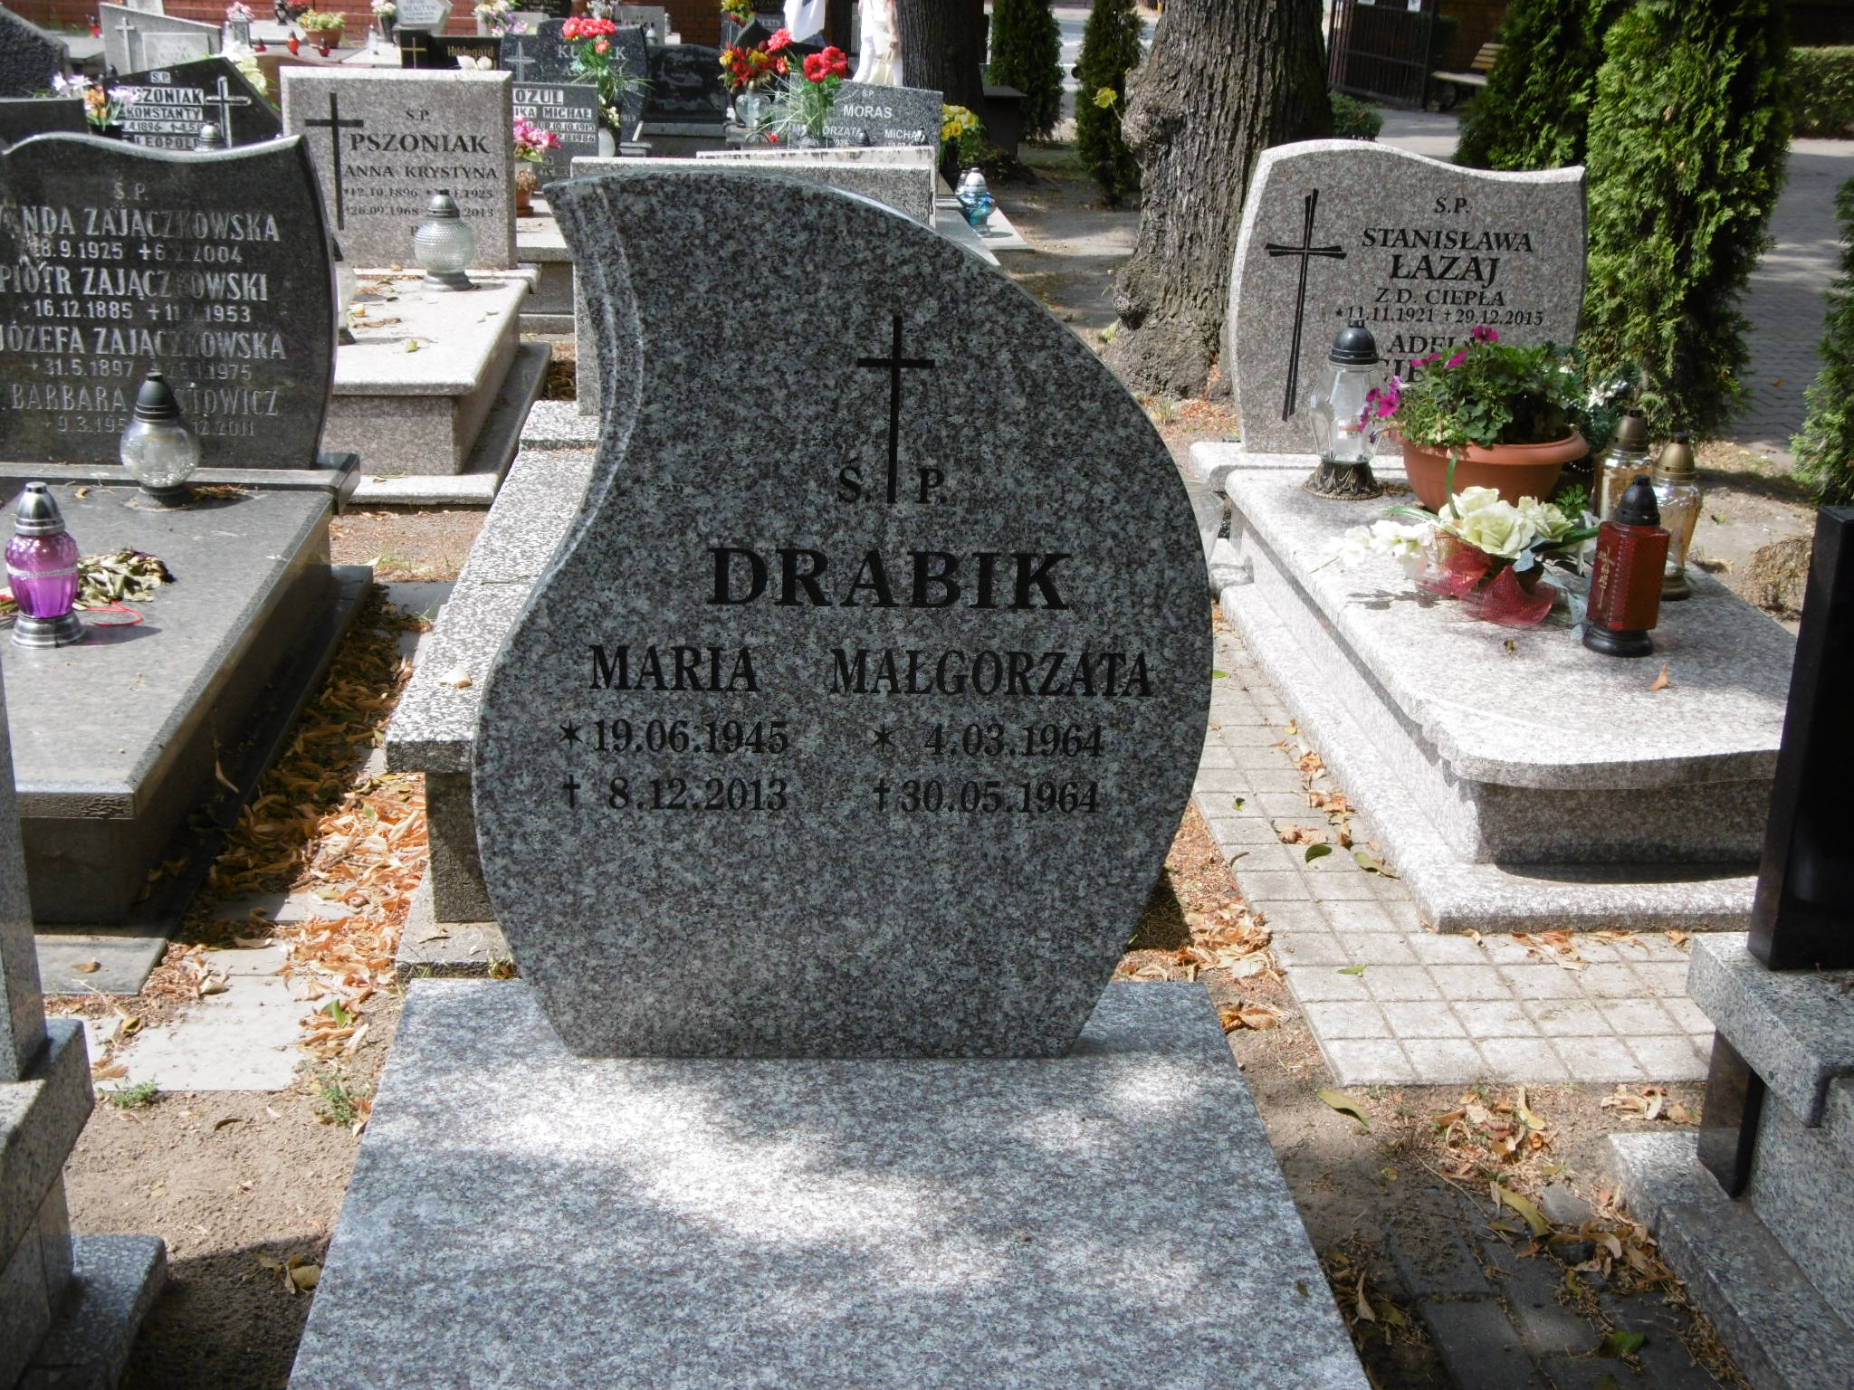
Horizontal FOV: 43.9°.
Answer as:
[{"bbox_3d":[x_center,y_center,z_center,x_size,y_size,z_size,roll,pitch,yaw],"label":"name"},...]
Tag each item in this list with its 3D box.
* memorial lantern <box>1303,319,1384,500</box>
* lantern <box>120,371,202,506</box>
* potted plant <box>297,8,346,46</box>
[{"bbox_3d":[0.925,-0.629,5.019,0.171,0.368,0.171,0,19,-4],"label":"memorial lantern"},{"bbox_3d":[-1.530,-0.515,4.588,0.156,0.252,0.156,0,19,-4],"label":"lantern"},{"bbox_3d":[-4.408,-4.871,16.801,0.354,0.254,0.354,0,19,-4],"label":"potted plant"}]

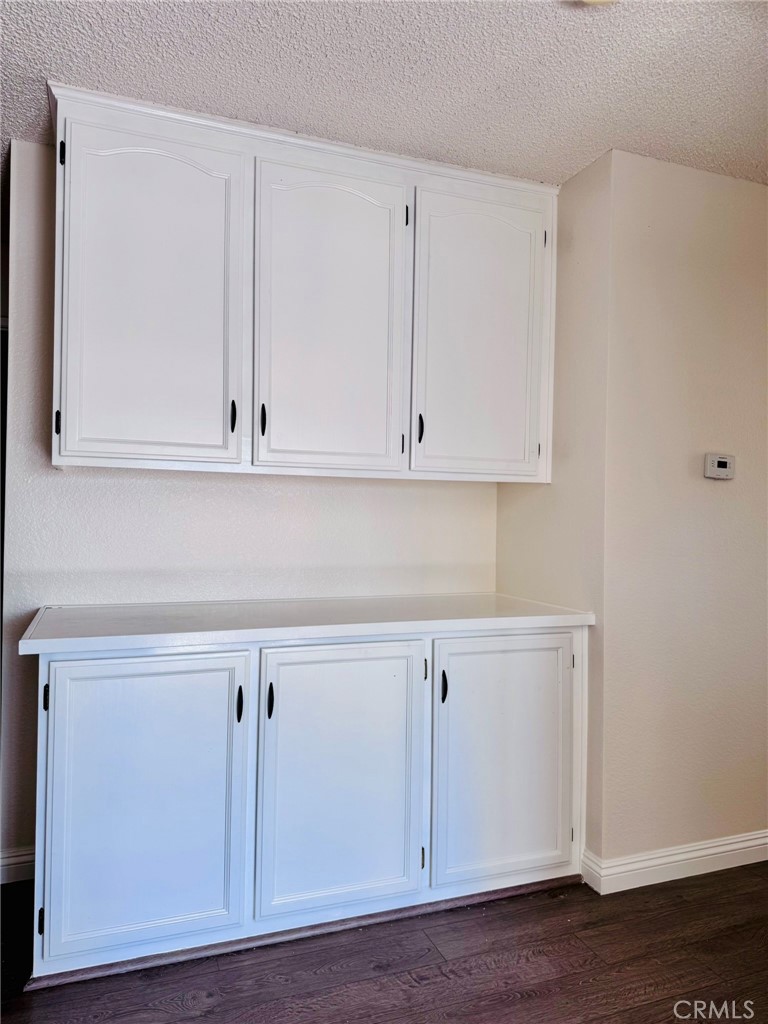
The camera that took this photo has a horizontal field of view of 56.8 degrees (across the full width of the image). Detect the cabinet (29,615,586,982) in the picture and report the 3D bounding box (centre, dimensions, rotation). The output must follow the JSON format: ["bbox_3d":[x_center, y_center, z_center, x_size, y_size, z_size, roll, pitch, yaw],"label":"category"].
[{"bbox_3d":[-0.217,0.784,2.389,1.710,0.907,0.630,1,0,-21],"label":"cabinet"}]

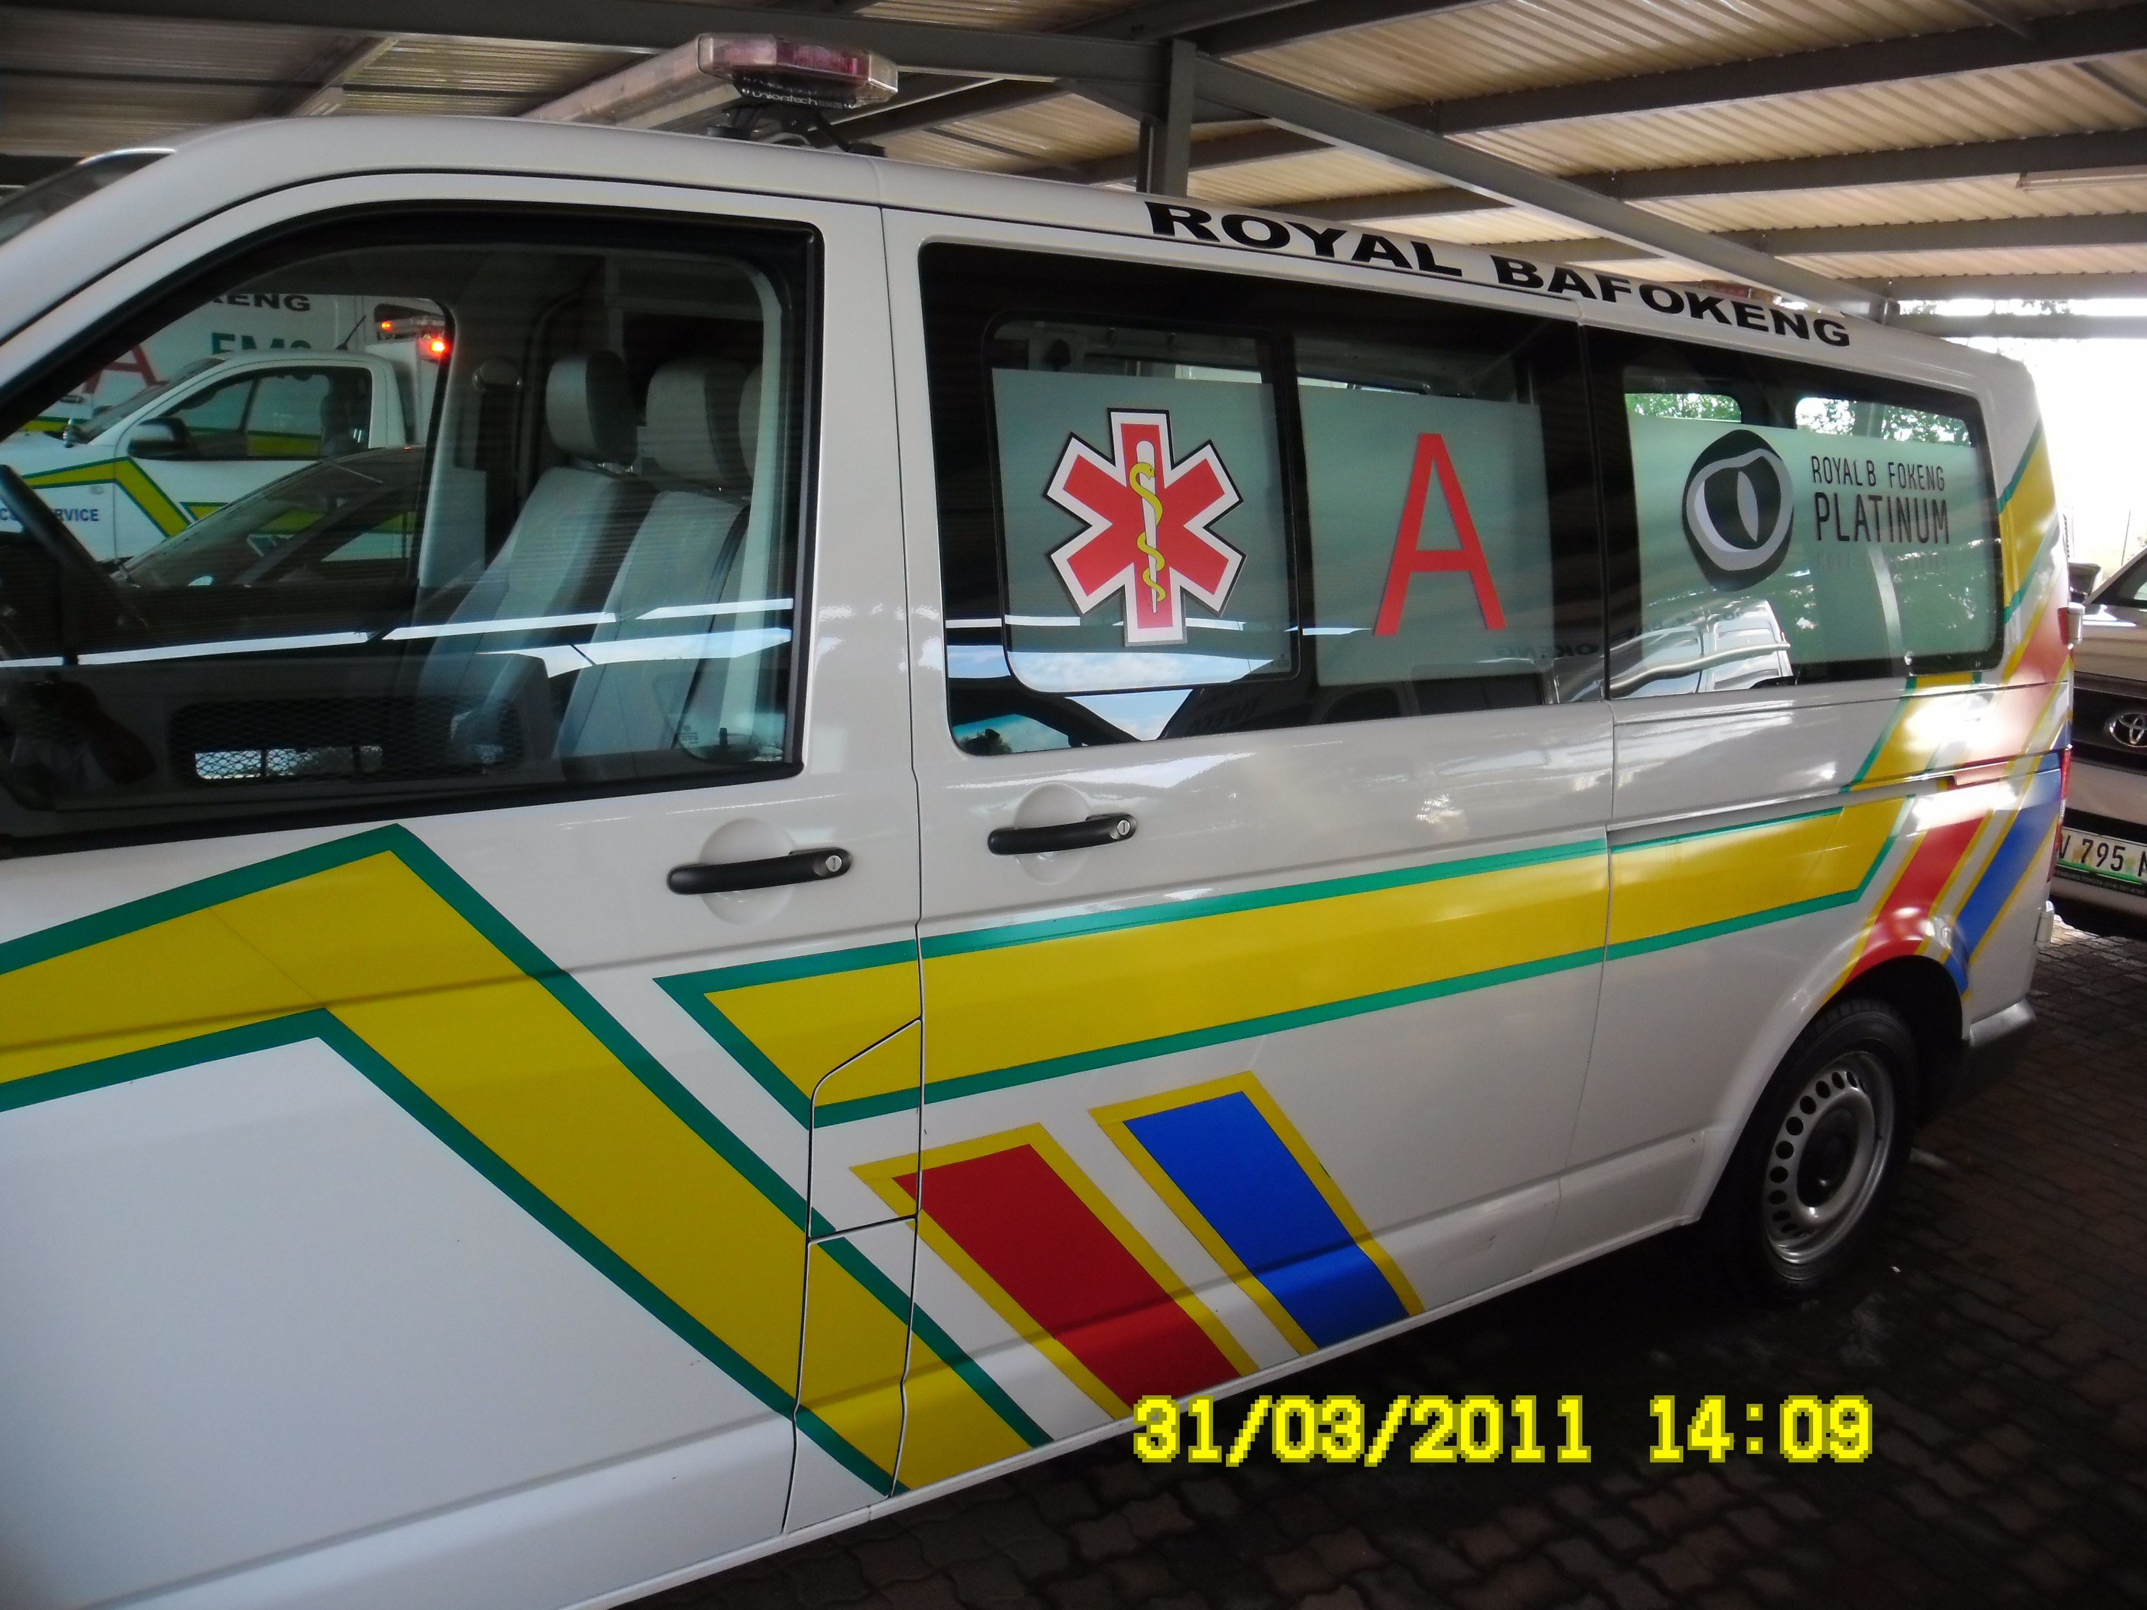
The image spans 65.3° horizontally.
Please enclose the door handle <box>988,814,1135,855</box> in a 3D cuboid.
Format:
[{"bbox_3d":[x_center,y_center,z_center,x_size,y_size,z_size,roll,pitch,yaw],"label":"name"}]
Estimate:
[{"bbox_3d":[-0.015,0.034,2.019,0.215,0.036,0.045,-6,15,-34],"label":"door handle"}]

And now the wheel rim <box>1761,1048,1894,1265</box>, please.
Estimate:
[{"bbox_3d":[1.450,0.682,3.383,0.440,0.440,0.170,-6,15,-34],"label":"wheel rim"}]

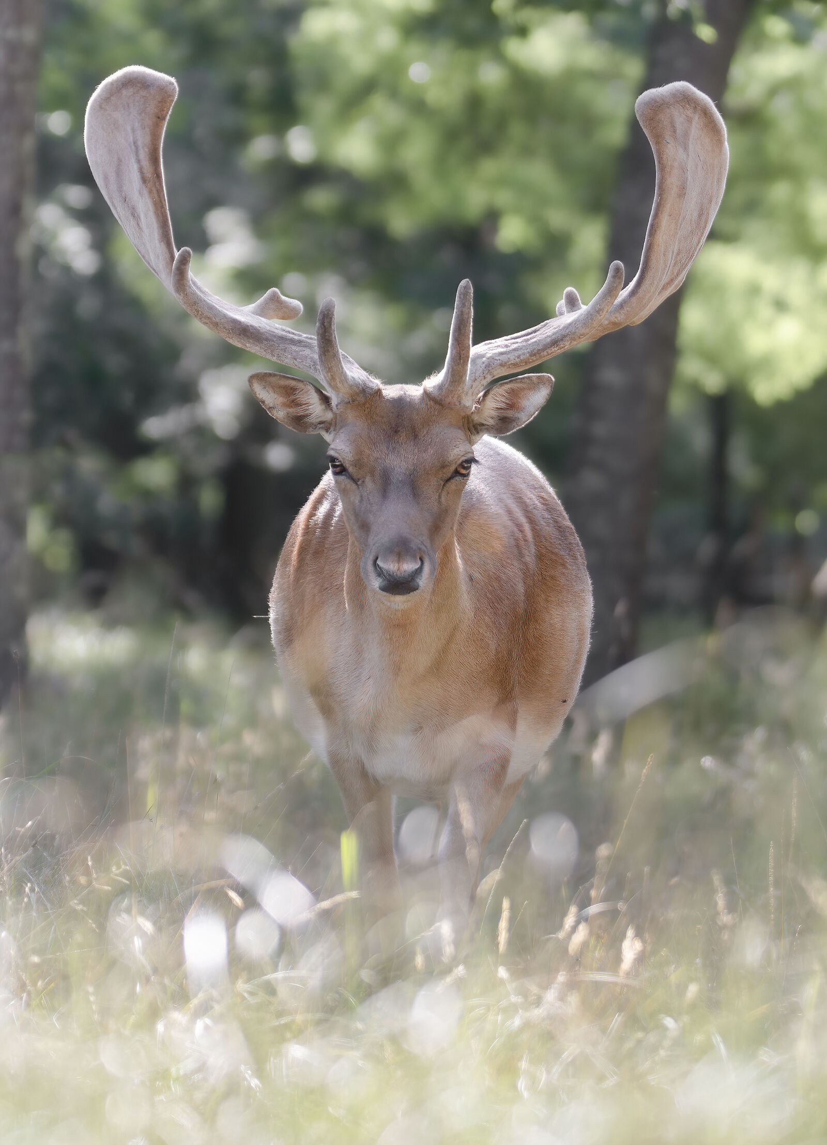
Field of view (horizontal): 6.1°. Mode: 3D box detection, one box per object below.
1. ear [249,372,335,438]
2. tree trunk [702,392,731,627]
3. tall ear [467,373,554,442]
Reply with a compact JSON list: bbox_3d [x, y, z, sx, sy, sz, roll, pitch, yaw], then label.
[{"bbox_3d":[-0.134,-0.184,8.530,0.097,0.075,0.060,0,0,12],"label":"ear"},{"bbox_3d":[1.562,-0.340,40.000,0.130,1.300,0.130,0,0,0],"label":"tree trunk"},{"bbox_3d":[0.107,-0.181,8.530,0.097,0.077,0.060,0,0,-12],"label":"tall ear"}]

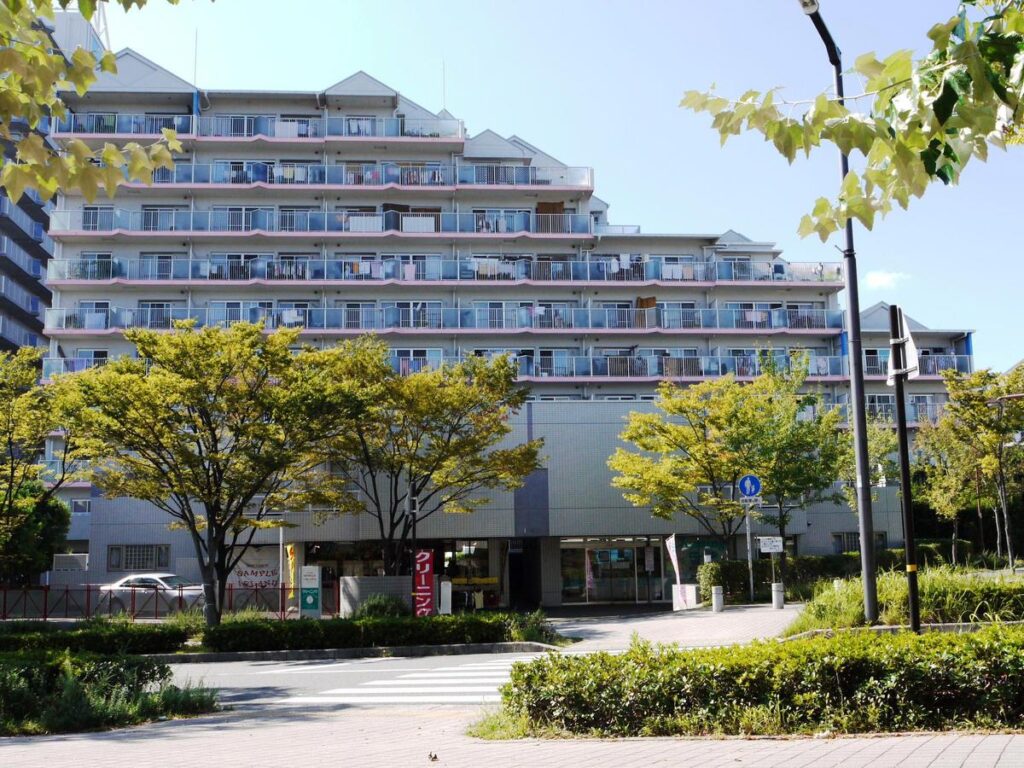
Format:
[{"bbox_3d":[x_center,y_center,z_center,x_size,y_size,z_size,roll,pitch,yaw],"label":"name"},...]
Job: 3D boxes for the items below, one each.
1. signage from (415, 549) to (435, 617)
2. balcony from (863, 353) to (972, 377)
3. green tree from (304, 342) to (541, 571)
[{"bbox_3d":[-2.121,4.938,27.569,0.440,1.690,0.060,-1,-9,-3],"label":"signage"},{"bbox_3d":[23.411,-0.962,66.276,6.690,1.500,1.700,0,-9,-4],"label":"balcony"},{"bbox_3d":[-2.602,2.826,33.462,7.040,8.140,7.040,-1,-9,0],"label":"green tree"}]

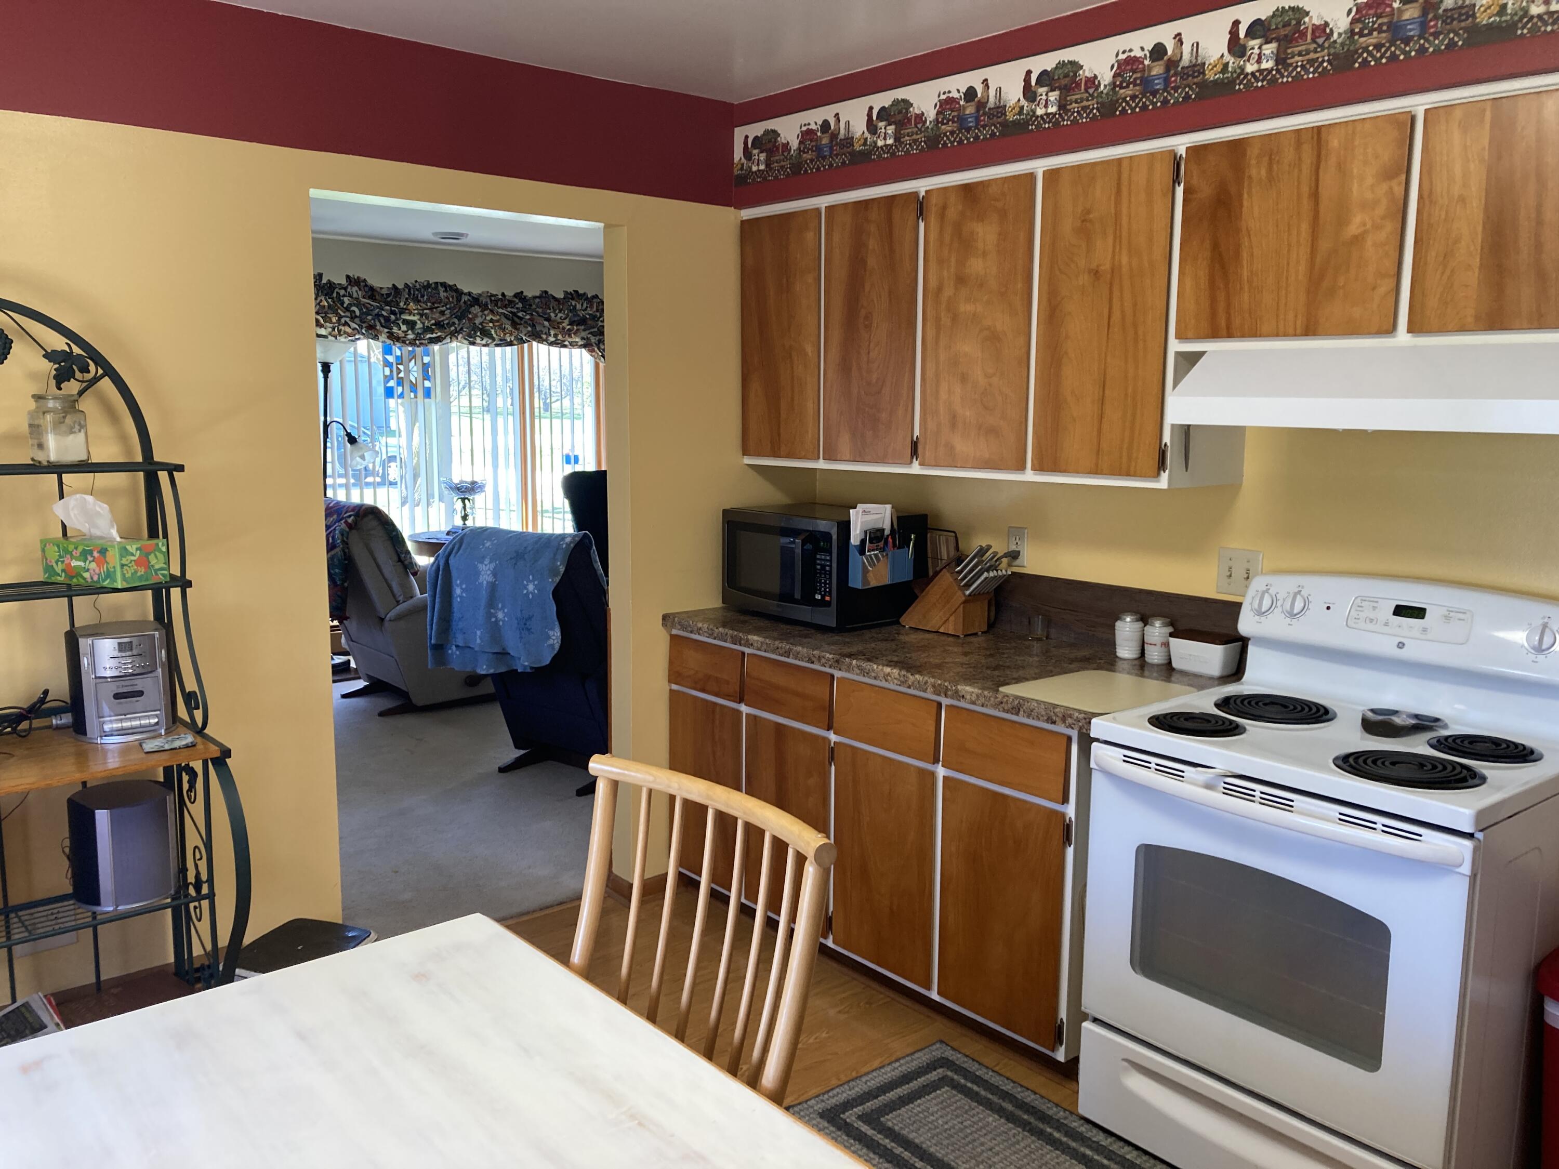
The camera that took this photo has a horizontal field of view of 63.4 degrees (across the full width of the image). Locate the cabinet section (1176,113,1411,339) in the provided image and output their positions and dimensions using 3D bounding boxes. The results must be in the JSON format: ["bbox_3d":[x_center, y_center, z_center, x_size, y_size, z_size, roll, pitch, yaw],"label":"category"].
[{"bbox_3d":[1.175,-0.739,2.723,0.337,0.426,0.491,-7,11,-40],"label":"cabinet section"}]

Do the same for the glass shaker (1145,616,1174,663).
[{"bbox_3d":[0.958,0.141,3.186,0.073,0.112,0.073,-7,11,-40],"label":"glass shaker"}]

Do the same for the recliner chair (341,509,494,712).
[{"bbox_3d":[-1.863,0.068,6.520,0.950,1.045,0.830,-8,12,-43],"label":"recliner chair"}]

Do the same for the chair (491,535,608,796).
[{"bbox_3d":[-0.786,0.256,5.304,0.850,1.055,0.950,7,11,37],"label":"chair"}]

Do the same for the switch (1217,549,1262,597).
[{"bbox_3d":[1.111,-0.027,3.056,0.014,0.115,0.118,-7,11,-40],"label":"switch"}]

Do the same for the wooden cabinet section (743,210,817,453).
[{"bbox_3d":[0.129,-0.771,3.963,0.337,0.737,0.375,-7,11,-40],"label":"wooden cabinet section"}]

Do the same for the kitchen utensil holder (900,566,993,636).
[{"bbox_3d":[0.477,0.034,3.639,0.120,0.190,0.250,-7,11,-40],"label":"kitchen utensil holder"}]

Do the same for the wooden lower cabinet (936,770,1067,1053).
[{"bbox_3d":[0.688,0.740,3.099,0.500,0.560,0.358,-7,11,-40],"label":"wooden lower cabinet"}]

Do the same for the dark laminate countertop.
[{"bbox_3d":[0.390,0.173,3.458,0.630,0.042,1.568,-7,11,-40],"label":"dark laminate countertop"}]

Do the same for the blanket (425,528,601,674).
[{"bbox_3d":[-0.992,0.056,5.022,0.830,0.590,0.360,7,11,37],"label":"blanket"}]

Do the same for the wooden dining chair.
[{"bbox_3d":[-0.278,0.827,1.820,0.550,0.970,0.540,-7,11,-40],"label":"wooden dining chair"}]

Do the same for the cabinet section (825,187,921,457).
[{"bbox_3d":[0.378,-0.727,3.673,0.337,0.737,0.376,-7,11,-40],"label":"cabinet section"}]

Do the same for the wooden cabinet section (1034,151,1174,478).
[{"bbox_3d":[0.884,-0.637,3.085,0.337,0.737,0.375,-7,11,-40],"label":"wooden cabinet section"}]

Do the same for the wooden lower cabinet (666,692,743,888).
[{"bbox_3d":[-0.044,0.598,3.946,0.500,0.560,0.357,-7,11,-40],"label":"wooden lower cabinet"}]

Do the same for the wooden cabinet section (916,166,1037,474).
[{"bbox_3d":[0.633,-0.681,3.377,0.337,0.737,0.376,-7,11,-40],"label":"wooden cabinet section"}]

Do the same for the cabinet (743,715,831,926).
[{"bbox_3d":[0.196,0.644,3.668,0.500,0.560,0.355,-7,11,-40],"label":"cabinet"}]

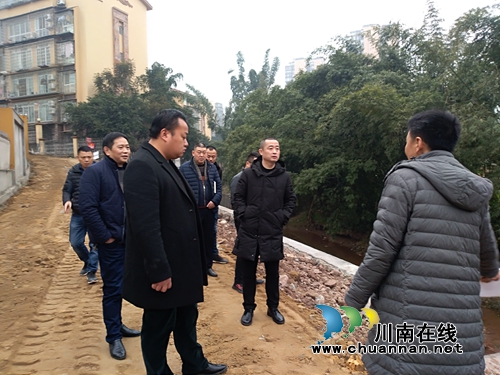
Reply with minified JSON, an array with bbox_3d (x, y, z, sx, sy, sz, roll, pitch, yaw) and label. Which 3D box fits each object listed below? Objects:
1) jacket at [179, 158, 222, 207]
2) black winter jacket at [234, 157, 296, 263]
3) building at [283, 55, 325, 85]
[{"bbox_3d":[-0.645,-0.052,4.844,0.560,0.650,0.360,-2,5,-17],"label":"jacket"},{"bbox_3d":[0.136,0.207,3.531,0.580,0.950,0.360,0,5,4],"label":"black winter jacket"},{"bbox_3d":[38.888,-56.244,271.130,26.000,70.800,15.000,1,5,15],"label":"building"}]

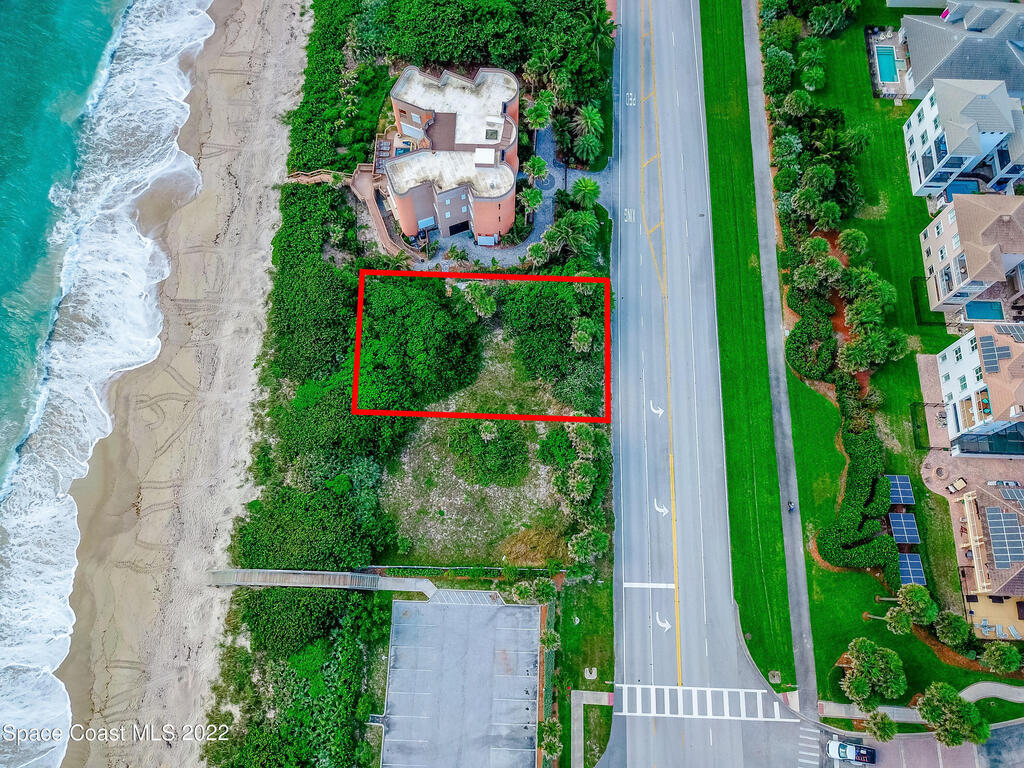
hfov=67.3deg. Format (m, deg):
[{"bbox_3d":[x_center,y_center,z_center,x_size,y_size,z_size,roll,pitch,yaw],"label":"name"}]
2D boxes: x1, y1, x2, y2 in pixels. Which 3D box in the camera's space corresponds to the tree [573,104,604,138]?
[{"bbox_3d":[12.426,-42.272,126.120,5.000,5.500,5.000,0,73,0],"label":"tree"}]

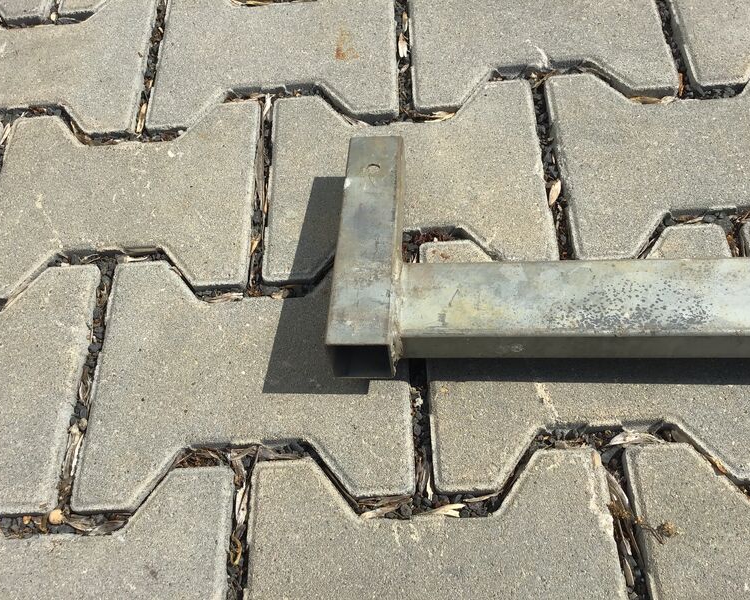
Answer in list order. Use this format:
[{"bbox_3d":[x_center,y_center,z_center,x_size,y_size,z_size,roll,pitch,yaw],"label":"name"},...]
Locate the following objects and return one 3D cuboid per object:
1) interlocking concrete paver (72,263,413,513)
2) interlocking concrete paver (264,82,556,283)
[{"bbox_3d":[-0.077,0.061,0.489,0.202,0.070,0.174,-4,60,3],"label":"interlocking concrete paver"},{"bbox_3d":[0.025,-0.075,0.557,0.202,0.070,0.174,-3,60,3],"label":"interlocking concrete paver"}]

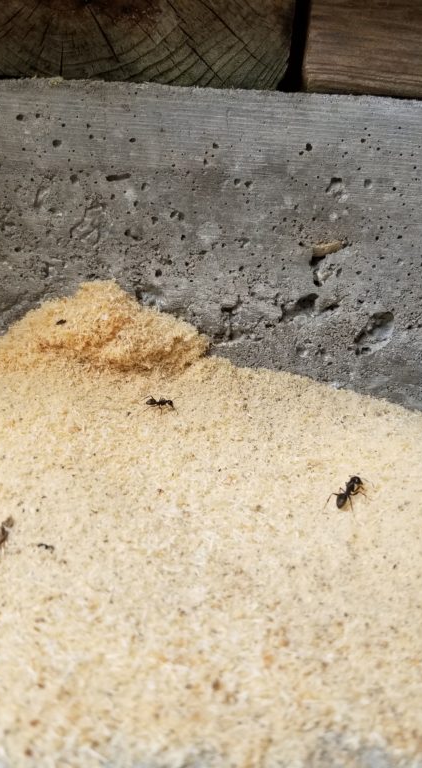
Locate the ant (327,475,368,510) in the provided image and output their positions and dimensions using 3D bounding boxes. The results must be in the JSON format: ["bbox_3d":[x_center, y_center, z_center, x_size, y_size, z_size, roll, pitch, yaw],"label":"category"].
[{"bbox_3d":[0.039,0.030,0.218,0.007,0.004,0.012,20,36,25],"label":"ant"}]

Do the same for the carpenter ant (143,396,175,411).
[{"bbox_3d":[-0.017,0.006,0.250,0.010,0.003,0.005,4,31,1],"label":"carpenter ant"}]

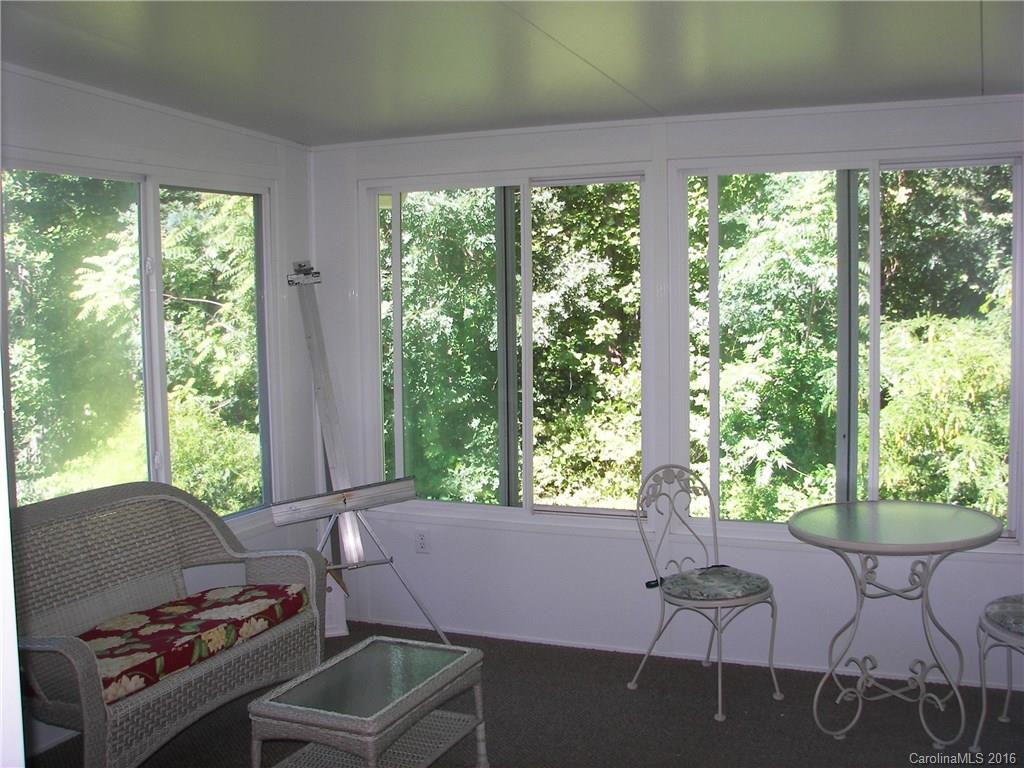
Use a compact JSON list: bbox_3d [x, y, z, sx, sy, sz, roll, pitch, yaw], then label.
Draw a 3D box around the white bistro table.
[{"bbox_3d":[1.340,0.844,3.770,0.750,0.730,0.750,1,5,23],"label":"white bistro table"}]

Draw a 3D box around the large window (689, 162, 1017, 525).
[{"bbox_3d":[1.317,-0.141,4.217,1.250,1.430,0.100,1,5,23],"label":"large window"}]

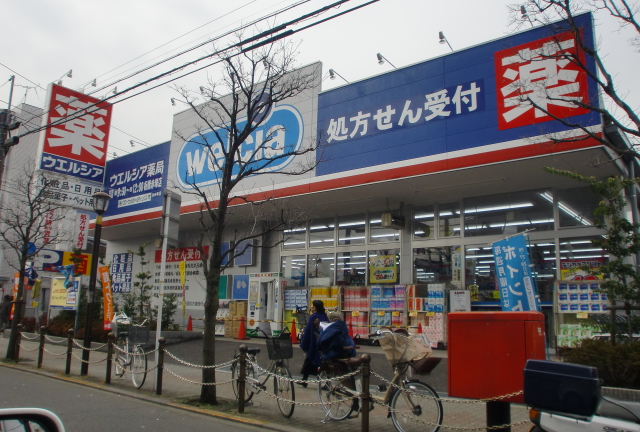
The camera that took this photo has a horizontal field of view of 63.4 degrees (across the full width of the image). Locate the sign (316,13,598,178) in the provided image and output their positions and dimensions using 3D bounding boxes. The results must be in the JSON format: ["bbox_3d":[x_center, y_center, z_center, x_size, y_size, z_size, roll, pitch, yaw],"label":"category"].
[{"bbox_3d":[2.549,-2.374,11.450,6.446,2.199,0.250,-7,-13,38],"label":"sign"}]

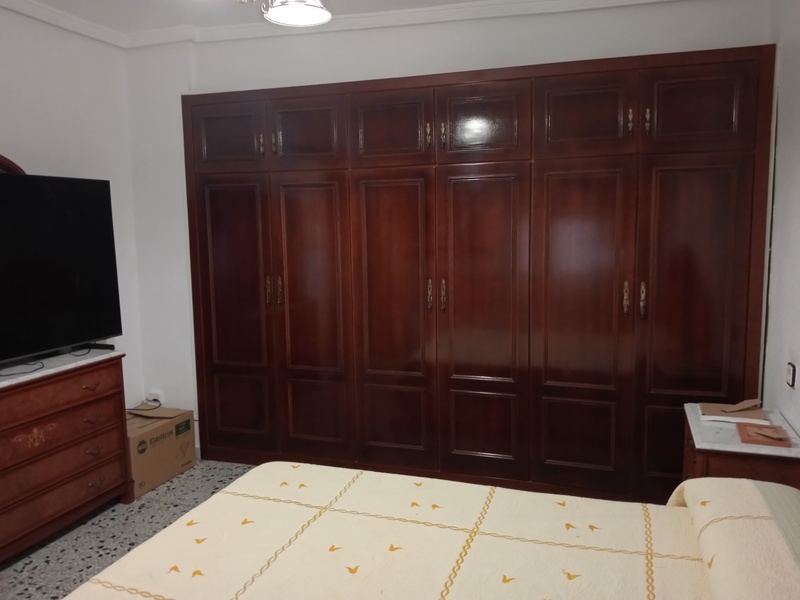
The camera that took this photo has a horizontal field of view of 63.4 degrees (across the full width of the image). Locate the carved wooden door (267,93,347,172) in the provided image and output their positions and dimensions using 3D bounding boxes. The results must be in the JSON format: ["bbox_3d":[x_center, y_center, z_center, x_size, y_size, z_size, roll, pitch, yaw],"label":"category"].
[{"bbox_3d":[-0.512,-0.921,3.595,0.494,0.394,0.040,1,7,18],"label":"carved wooden door"}]

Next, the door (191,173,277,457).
[{"bbox_3d":[-0.966,0.093,3.874,0.494,1.673,0.040,1,7,18],"label":"door"}]

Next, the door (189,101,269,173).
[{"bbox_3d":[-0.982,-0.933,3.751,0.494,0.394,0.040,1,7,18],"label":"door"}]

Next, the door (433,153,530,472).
[{"bbox_3d":[0.442,0.127,3.409,0.494,1.673,0.040,1,7,18],"label":"door"}]

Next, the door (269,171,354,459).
[{"bbox_3d":[-0.496,0.104,3.719,0.494,1.673,0.040,1,7,18],"label":"door"}]

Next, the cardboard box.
[{"bbox_3d":[-1.519,0.871,3.768,0.366,0.348,0.529,1,7,18],"label":"cardboard box"}]

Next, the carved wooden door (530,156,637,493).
[{"bbox_3d":[0.911,0.138,3.253,0.494,1.673,0.040,1,7,18],"label":"carved wooden door"}]

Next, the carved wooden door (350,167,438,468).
[{"bbox_3d":[-0.027,0.116,3.564,0.494,1.673,0.040,1,7,18],"label":"carved wooden door"}]

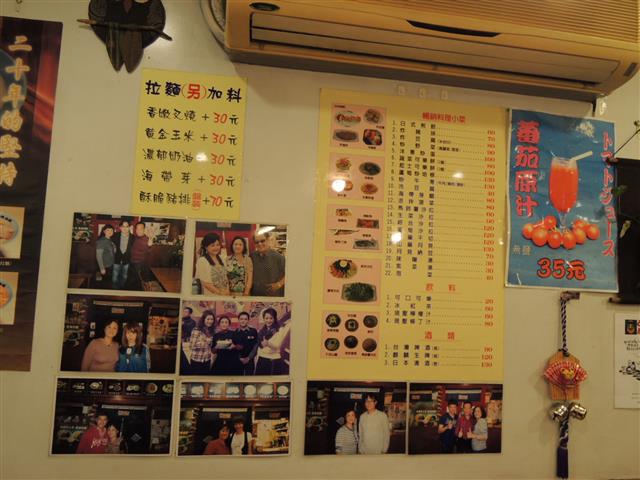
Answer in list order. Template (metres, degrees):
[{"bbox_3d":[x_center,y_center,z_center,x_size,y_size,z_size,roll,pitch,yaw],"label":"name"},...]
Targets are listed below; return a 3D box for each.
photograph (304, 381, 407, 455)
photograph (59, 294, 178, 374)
[{"bbox_3d":[0.074,0.354,0.880,0.204,0.141,0.004,3,-4,-8],"label":"photograph"},{"bbox_3d":[-0.371,0.177,0.832,0.204,0.141,0.004,3,-4,-8],"label":"photograph"}]

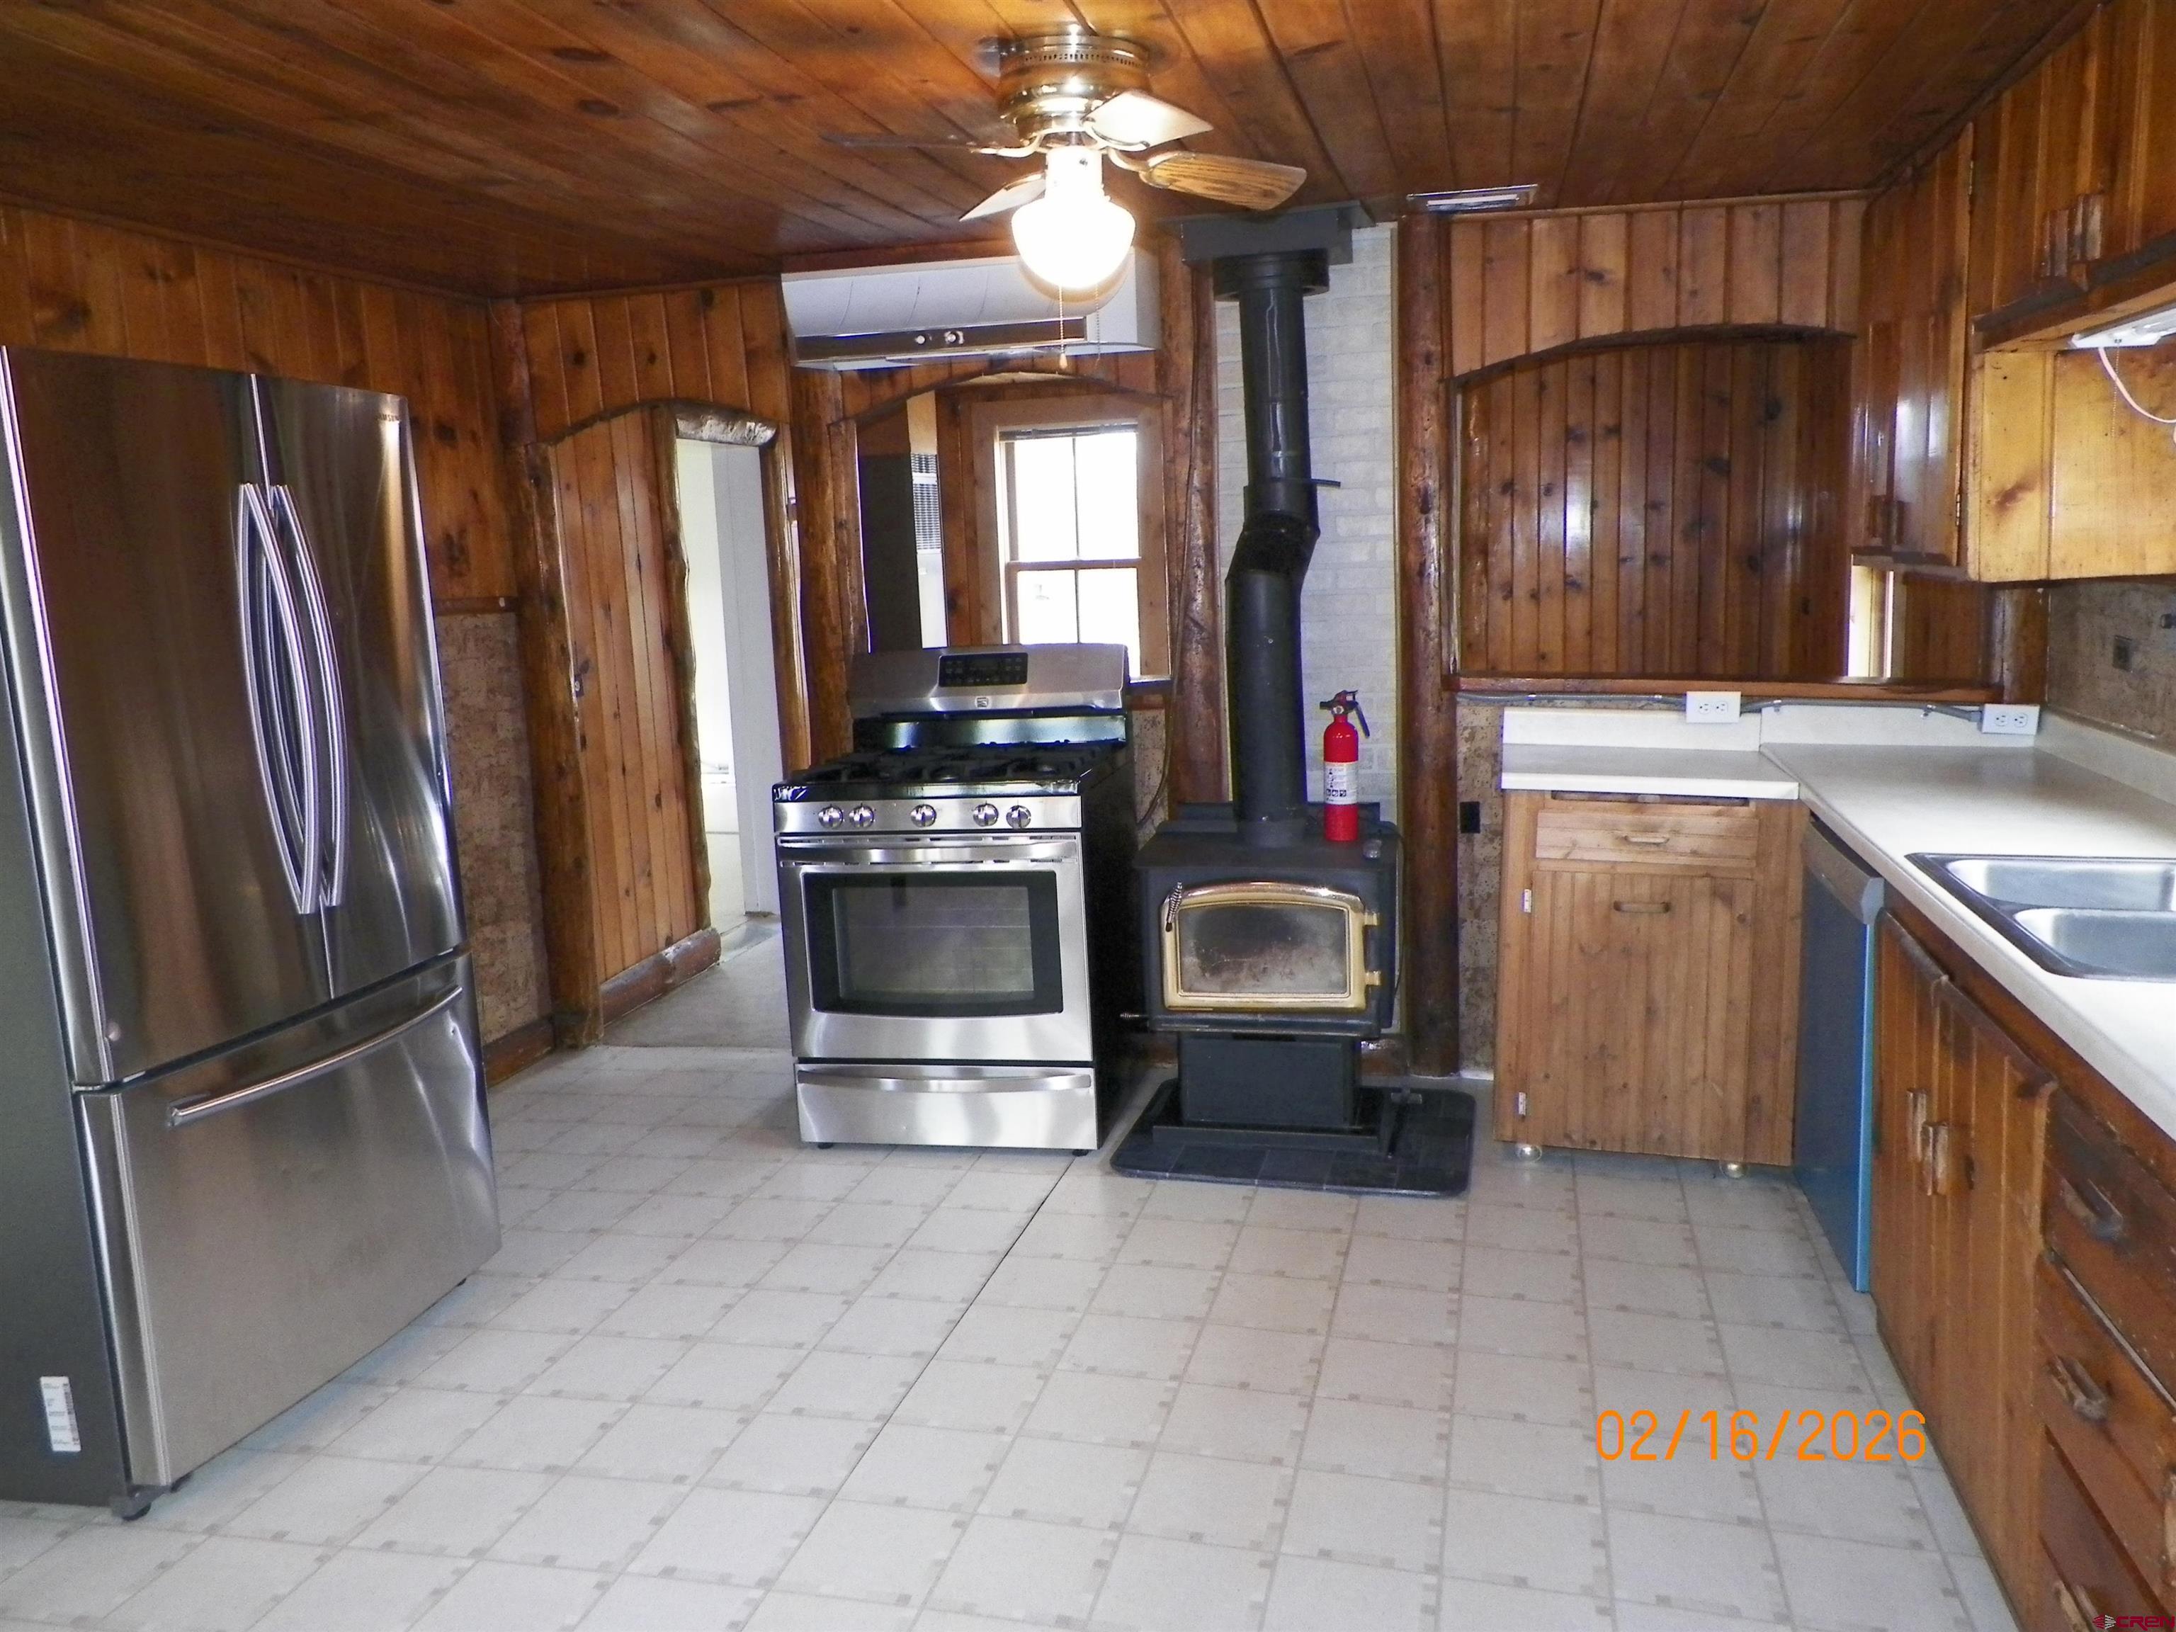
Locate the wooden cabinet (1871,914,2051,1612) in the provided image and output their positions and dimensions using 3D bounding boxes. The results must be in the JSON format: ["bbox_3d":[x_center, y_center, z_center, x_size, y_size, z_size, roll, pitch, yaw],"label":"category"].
[{"bbox_3d":[1.623,0.608,2.406,0.575,0.763,0.962,1,9,15],"label":"wooden cabinet"}]

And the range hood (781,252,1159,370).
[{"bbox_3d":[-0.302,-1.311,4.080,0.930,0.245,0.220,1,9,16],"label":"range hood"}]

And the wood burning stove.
[{"bbox_3d":[0.441,-0.334,3.848,0.595,2.201,0.615,1,9,15],"label":"wood burning stove"}]

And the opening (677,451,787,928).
[{"bbox_3d":[-1.354,-0.434,5.977,0.139,1.933,0.684,1,9,15],"label":"opening"}]

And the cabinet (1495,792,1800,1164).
[{"bbox_3d":[1.333,0.328,3.825,0.639,0.833,0.595,1,9,15],"label":"cabinet"}]

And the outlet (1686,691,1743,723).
[{"bbox_3d":[1.579,-0.272,3.968,0.127,0.074,0.040,1,9,15],"label":"outlet"}]

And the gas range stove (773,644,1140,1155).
[{"bbox_3d":[-0.316,0.195,4.087,0.753,1.190,0.684,0,9,9],"label":"gas range stove"}]

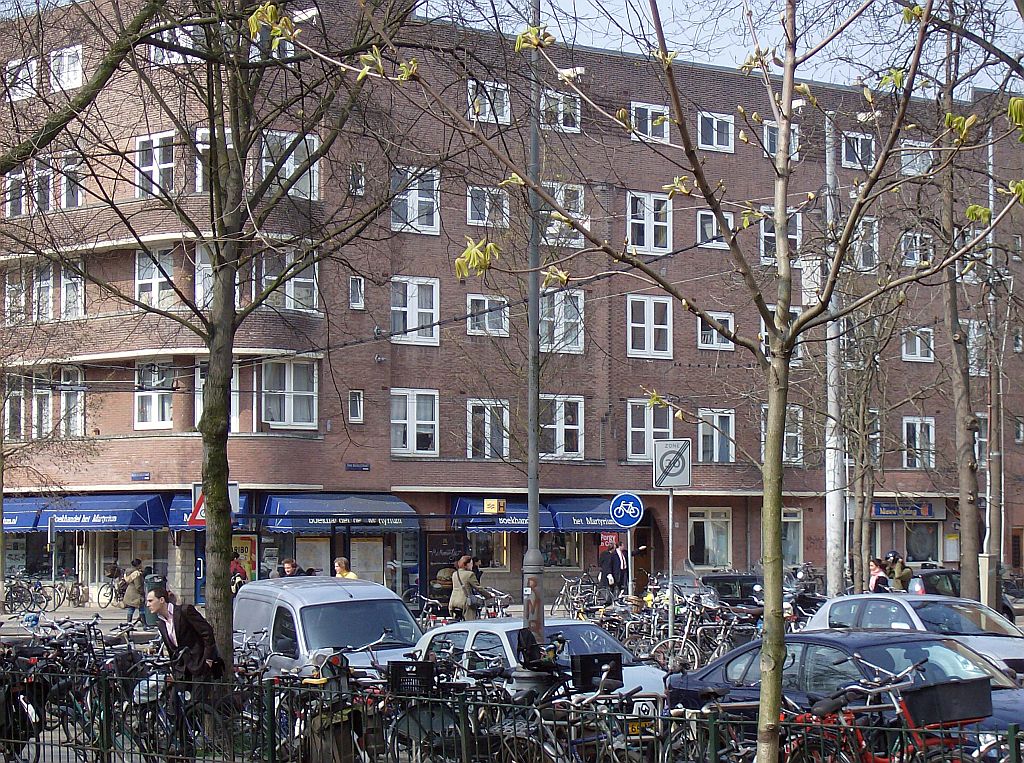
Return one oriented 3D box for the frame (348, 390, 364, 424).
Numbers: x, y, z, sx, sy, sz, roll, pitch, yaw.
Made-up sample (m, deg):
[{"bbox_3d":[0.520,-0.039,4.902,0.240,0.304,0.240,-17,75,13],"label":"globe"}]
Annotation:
[{"bbox_3d":[-4.151,0.691,78.925,0.489,0.860,0.120,3,-4,-43],"label":"frame"}]

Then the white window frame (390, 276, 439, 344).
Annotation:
[{"bbox_3d":[-2.834,-2.010,84.250,2.059,1.946,0.150,3,-4,-42],"label":"white window frame"}]

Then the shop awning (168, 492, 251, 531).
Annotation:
[{"bbox_3d":[-7.880,3.439,76.798,1.993,0.978,0.750,0,-3,2],"label":"shop awning"}]

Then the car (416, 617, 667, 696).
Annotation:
[{"bbox_3d":[0.378,3.038,29.022,1.630,1.400,3.710,2,-3,-28],"label":"car"}]

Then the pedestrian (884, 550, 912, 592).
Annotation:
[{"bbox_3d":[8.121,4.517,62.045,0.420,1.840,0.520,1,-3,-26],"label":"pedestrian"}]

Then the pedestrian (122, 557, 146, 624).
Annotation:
[{"bbox_3d":[-8.941,5.007,69.760,0.450,1.620,0.500,1,-3,-23],"label":"pedestrian"}]

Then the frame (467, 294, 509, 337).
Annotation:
[{"bbox_3d":[-0.688,-1.914,86.199,1.632,1.168,0.150,3,-4,-42],"label":"frame"}]

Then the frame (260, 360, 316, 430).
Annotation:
[{"bbox_3d":[-5.942,0.355,79.033,1.898,1.769,0.120,3,-4,-43],"label":"frame"}]

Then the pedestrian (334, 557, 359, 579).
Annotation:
[{"bbox_3d":[-2.681,3.708,47.456,0.320,1.760,0.500,1,-3,-26],"label":"pedestrian"}]

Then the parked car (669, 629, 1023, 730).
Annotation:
[{"bbox_3d":[3.298,2.932,25.986,1.760,1.420,4.520,2,-3,-33],"label":"parked car"}]

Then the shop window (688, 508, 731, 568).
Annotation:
[{"bbox_3d":[5.952,4.700,88.581,1.860,1.790,0.150,3,-4,-42],"label":"shop window"}]

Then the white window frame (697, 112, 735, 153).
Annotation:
[{"bbox_3d":[6.438,-7.832,92.976,1.658,1.165,0.150,3,-4,-42],"label":"white window frame"}]

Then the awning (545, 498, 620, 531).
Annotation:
[{"bbox_3d":[2.095,3.977,87.832,2.875,1.031,0.900,3,-4,-42],"label":"awning"}]

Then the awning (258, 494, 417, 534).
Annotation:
[{"bbox_3d":[-4.516,3.507,77.853,4.350,1.020,1.080,3,-4,-42],"label":"awning"}]

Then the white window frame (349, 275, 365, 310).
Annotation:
[{"bbox_3d":[-4.138,-2.350,79.083,0.476,0.849,0.120,3,-4,-43],"label":"white window frame"}]

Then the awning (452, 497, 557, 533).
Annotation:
[{"bbox_3d":[-0.198,3.727,82.232,3.349,0.957,0.650,3,-4,-43],"label":"awning"}]

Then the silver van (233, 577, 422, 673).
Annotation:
[{"bbox_3d":[-1.972,3.198,34.784,1.700,1.820,4.050,1,-3,-23],"label":"silver van"}]

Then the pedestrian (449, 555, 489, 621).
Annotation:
[{"bbox_3d":[-0.880,4.234,56.957,0.500,1.730,0.500,2,-4,-38],"label":"pedestrian"}]

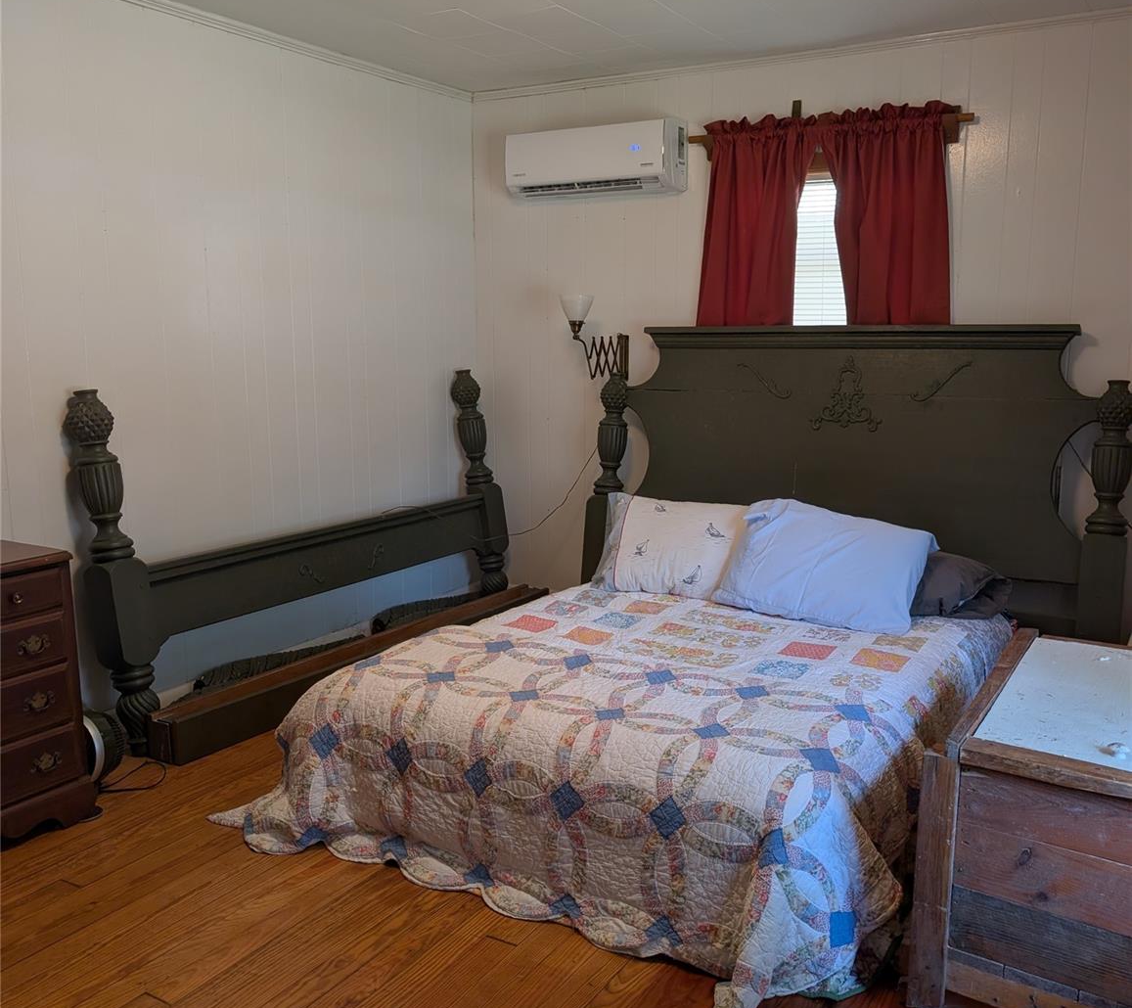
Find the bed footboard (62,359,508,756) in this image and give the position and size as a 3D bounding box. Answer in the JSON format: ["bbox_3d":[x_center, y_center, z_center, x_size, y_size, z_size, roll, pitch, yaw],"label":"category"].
[{"bbox_3d":[-0.933,0.082,4.204,0.140,1.178,2.124,-3,7,33],"label":"bed footboard"}]

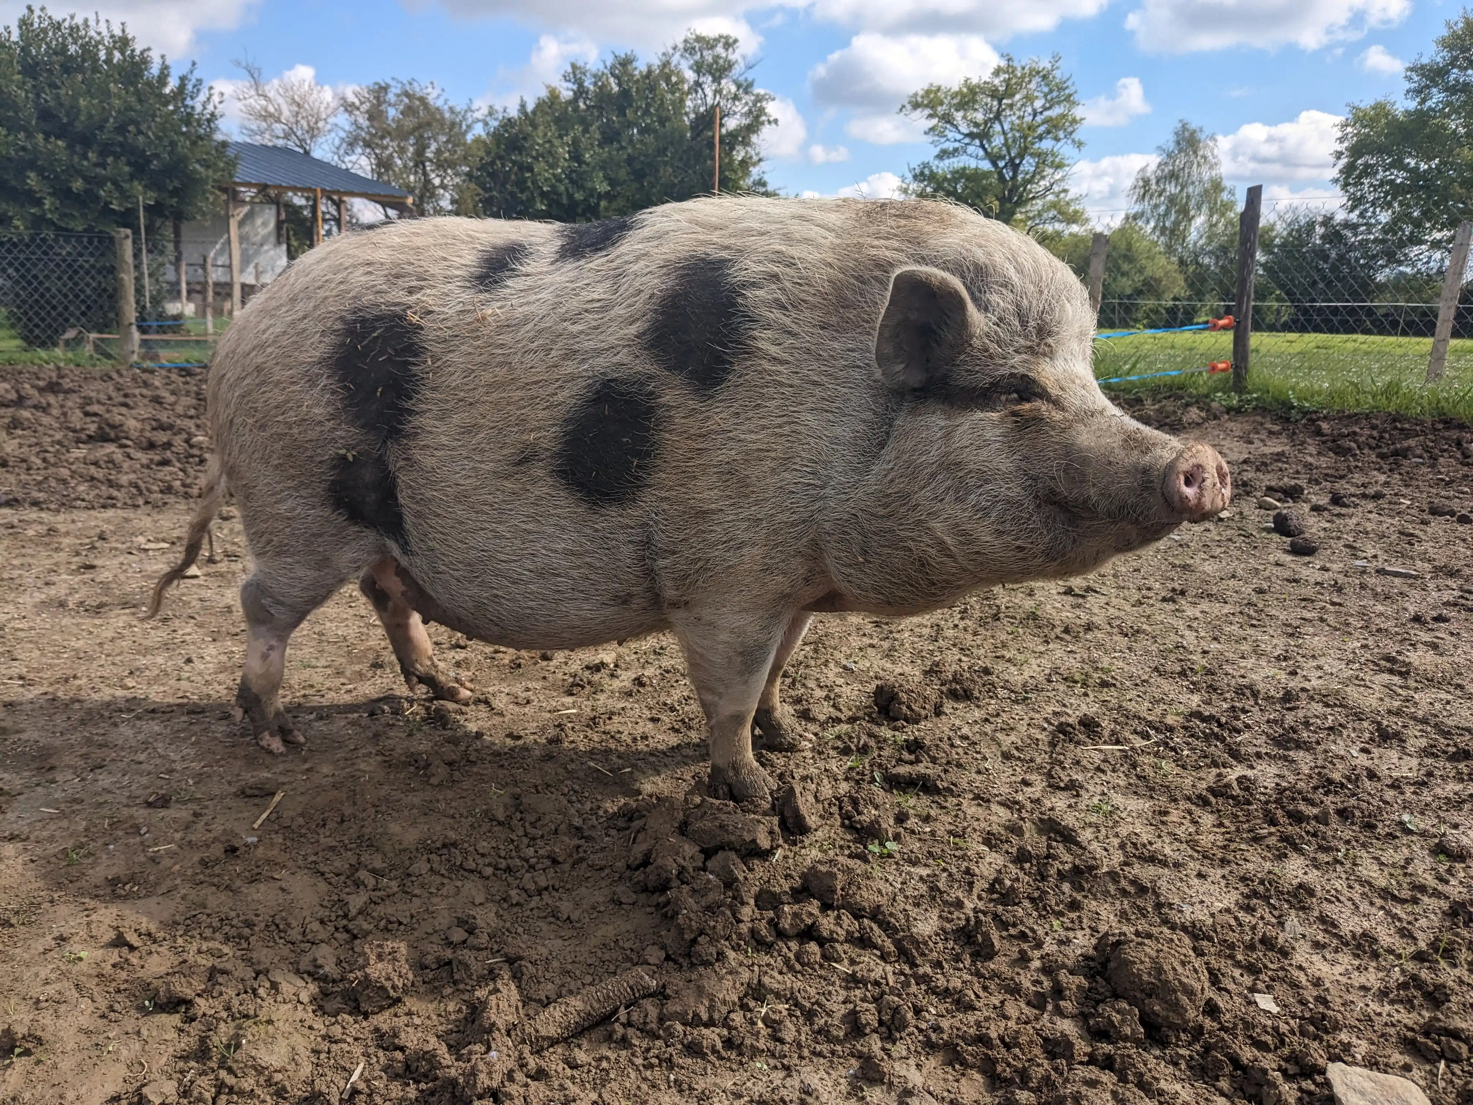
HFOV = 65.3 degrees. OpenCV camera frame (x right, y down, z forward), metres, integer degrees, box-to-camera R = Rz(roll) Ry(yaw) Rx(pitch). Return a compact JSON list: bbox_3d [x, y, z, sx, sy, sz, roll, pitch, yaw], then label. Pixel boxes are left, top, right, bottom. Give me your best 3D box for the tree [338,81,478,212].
[{"bbox_3d":[-7.825,-8.475,27.829,3.800,5.620,3.800,-3,13,-15],"label":"tree"}]

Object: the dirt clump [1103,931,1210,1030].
[{"bbox_3d":[0.311,0.318,0.850,0.080,0.060,0.075,0,12,0],"label":"dirt clump"}]

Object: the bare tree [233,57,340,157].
[{"bbox_3d":[-12.563,-10.257,32.557,3.500,7.070,3.400,-5,13,-20],"label":"bare tree"}]

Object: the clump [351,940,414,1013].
[{"bbox_3d":[-0.261,0.318,0.860,0.045,0.050,0.045,0,12,0],"label":"clump"}]

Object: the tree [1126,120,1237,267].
[{"bbox_3d":[15.577,-11.485,40.478,4.100,7.070,4.000,5,13,20],"label":"tree"}]

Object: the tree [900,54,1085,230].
[{"bbox_3d":[7.616,-10.774,34.491,5.800,7.850,5.600,3,13,12],"label":"tree"}]

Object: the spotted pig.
[{"bbox_3d":[-0.135,-0.065,1.260,1.190,0.605,0.380,4,13,18],"label":"spotted pig"}]

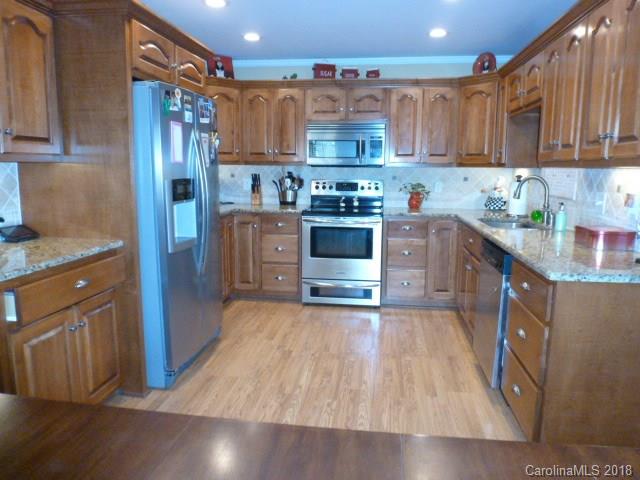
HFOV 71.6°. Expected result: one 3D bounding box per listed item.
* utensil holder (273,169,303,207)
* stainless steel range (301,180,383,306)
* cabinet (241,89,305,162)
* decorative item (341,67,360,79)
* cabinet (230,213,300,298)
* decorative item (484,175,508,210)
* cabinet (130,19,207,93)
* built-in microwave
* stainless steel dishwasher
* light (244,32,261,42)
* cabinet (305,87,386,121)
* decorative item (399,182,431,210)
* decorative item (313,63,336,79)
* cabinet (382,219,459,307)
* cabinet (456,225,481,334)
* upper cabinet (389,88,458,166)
[{"bbox_3d":[-0.352,-0.522,4.622,0.290,0.360,0.220,2,9,8],"label":"utensil holder"},{"bbox_3d":[0.245,0.015,4.481,0.760,1.195,0.680,2,9,8],"label":"stainless steel range"},{"bbox_3d":[-0.431,-1.152,4.575,0.640,0.735,0.330,2,9,8],"label":"cabinet"},{"bbox_3d":[0.292,-1.599,4.265,0.194,0.130,0.120,2,9,8],"label":"decorative item"},{"bbox_3d":[-0.483,0.132,4.597,0.678,0.855,0.610,2,9,8],"label":"cabinet"},{"bbox_3d":[1.748,-0.453,4.378,0.210,0.330,0.170,6,10,32],"label":"decorative item"},{"bbox_3d":[-1.217,-1.098,2.794,0.650,0.305,0.990,2,9,8],"label":"cabinet"},{"bbox_3d":[0.270,-0.961,4.497,0.760,0.407,0.390,2,9,8],"label":"built-in microwave"},{"bbox_3d":[1.326,0.446,2.672,0.620,0.805,0.602,2,9,8],"label":"stainless steel dishwasher"},{"bbox_3d":[-0.580,-1.736,3.817,0.160,0.050,0.160,2,9,8],"label":"light"},{"bbox_3d":[0.267,-1.332,4.396,0.780,0.320,0.335,2,9,8],"label":"cabinet"},{"bbox_3d":[0.951,-0.437,4.447,0.290,0.281,0.220,2,9,8],"label":"decorative item"},{"bbox_3d":[0.046,-1.665,4.412,0.225,0.170,0.150,-1,9,-7],"label":"decorative item"},{"bbox_3d":[0.977,0.178,4.450,0.680,0.860,0.620,2,9,8],"label":"cabinet"},{"bbox_3d":[1.468,0.332,3.416,0.601,0.825,0.930,2,9,8],"label":"cabinet"},{"bbox_3d":[1.004,-1.111,4.409,0.650,0.738,0.342,2,9,8],"label":"upper cabinet"}]

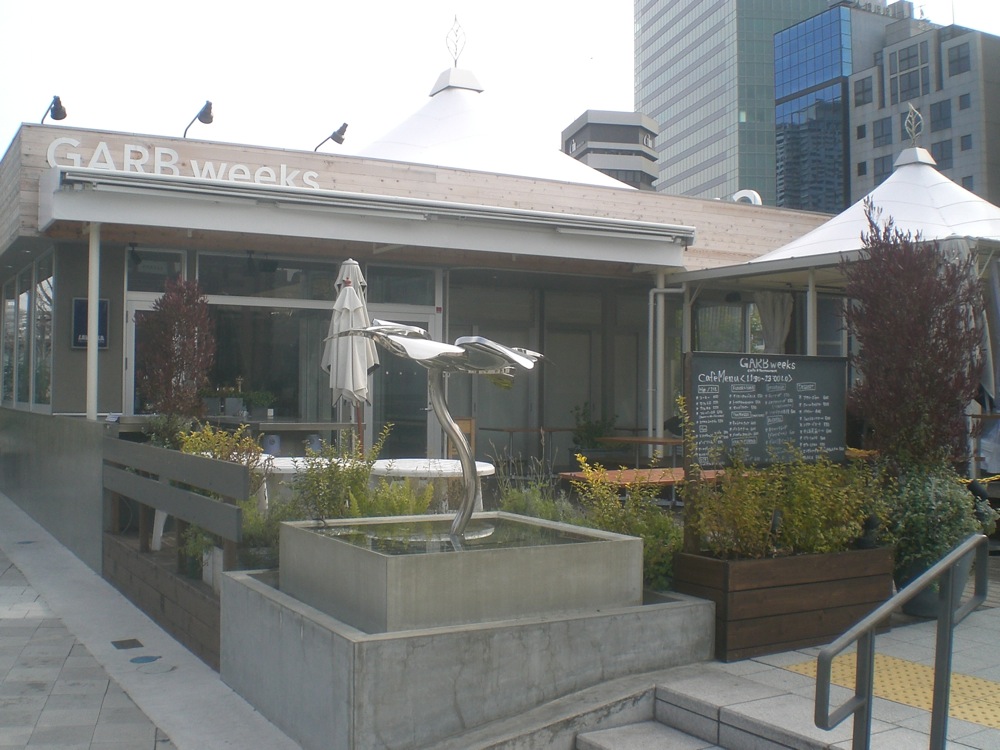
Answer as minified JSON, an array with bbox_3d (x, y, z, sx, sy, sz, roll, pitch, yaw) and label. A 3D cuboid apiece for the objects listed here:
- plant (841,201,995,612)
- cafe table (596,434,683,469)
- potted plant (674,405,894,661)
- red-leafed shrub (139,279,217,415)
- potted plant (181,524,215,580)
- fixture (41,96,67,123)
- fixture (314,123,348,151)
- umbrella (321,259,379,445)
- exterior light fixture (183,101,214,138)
[{"bbox_3d":[2.415,0.200,6.350,0.850,2.360,0.820,1,-1,-30],"label":"plant"},{"bbox_3d":[1.752,1.104,12.328,0.740,0.740,1.280,1,-1,-30],"label":"cafe table"},{"bbox_3d":[1.493,0.769,5.632,1.250,1.170,0.500,1,-1,-30],"label":"potted plant"},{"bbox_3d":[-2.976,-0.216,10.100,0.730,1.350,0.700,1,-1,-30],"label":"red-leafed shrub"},{"bbox_3d":[-1.956,1.129,7.100,0.230,0.400,0.230,1,-1,-30],"label":"potted plant"},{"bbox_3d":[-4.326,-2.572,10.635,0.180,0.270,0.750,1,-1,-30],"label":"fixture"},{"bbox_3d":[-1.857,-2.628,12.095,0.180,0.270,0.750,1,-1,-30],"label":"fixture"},{"bbox_3d":[-1.357,0.185,9.900,0.520,2.450,0.520,1,-1,-30],"label":"umbrella"},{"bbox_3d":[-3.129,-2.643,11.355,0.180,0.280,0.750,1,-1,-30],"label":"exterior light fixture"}]

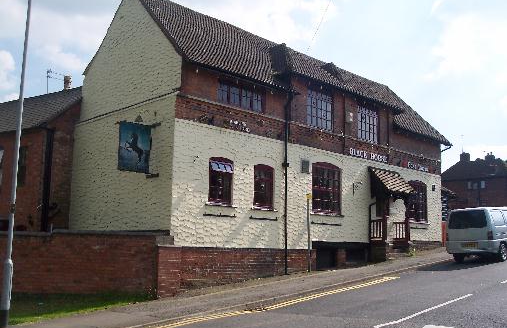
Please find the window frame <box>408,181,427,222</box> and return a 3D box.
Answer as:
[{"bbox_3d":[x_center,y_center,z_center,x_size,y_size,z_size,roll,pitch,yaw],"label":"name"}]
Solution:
[{"bbox_3d":[6.286,1.435,21.282,1.401,1.599,0.150,9,-12,-43],"label":"window frame"}]

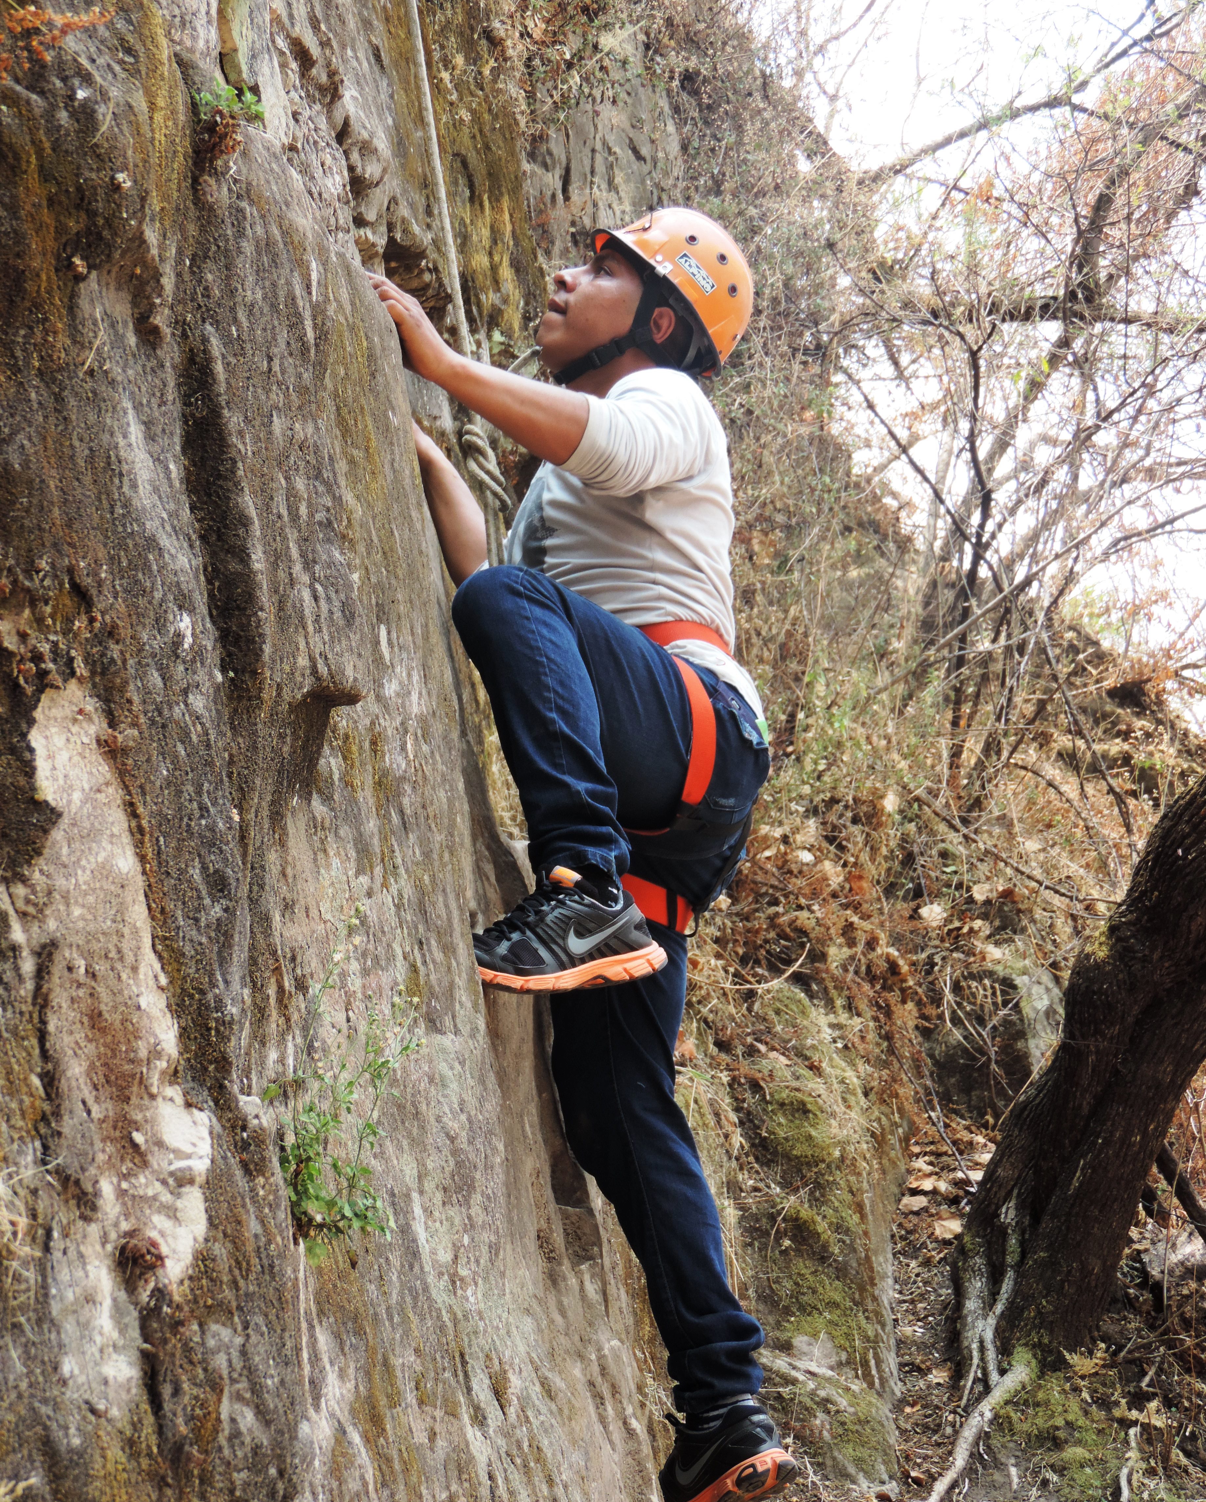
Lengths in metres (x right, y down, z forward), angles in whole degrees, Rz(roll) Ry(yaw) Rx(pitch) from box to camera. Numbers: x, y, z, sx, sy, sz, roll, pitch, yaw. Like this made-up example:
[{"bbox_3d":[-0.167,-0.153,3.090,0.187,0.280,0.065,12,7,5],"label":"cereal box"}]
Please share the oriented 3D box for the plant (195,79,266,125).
[{"bbox_3d":[-0.454,-0.790,4.800,0.085,0.056,0.070,1,-3,-14],"label":"plant"}]

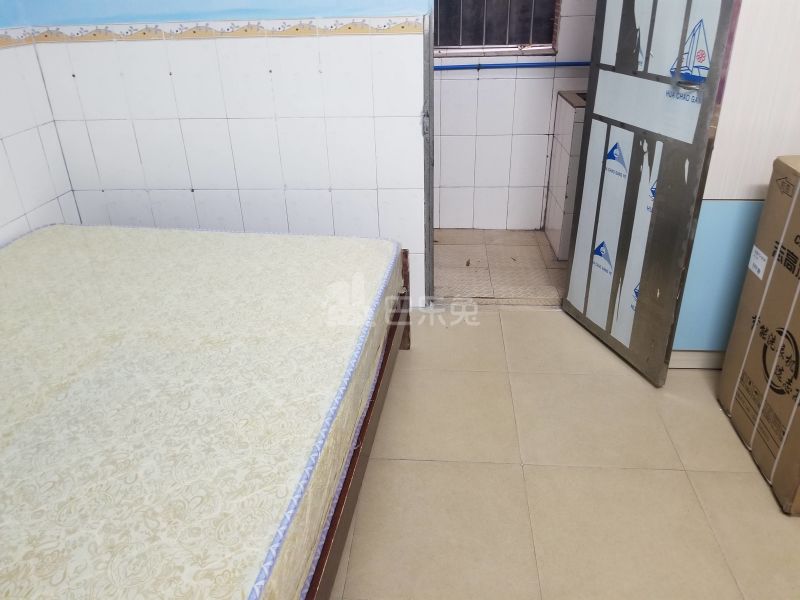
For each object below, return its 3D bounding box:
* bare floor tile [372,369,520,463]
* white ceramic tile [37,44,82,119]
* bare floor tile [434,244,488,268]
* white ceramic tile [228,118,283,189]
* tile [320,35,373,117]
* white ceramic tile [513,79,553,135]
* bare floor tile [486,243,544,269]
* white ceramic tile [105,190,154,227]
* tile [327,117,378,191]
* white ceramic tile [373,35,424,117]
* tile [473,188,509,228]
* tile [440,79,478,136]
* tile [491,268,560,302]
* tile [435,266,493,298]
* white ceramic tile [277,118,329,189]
[{"bbox_3d":[0.156,0.403,2.131,0.495,0.010,0.495,1,29,4],"label":"bare floor tile"},{"bbox_3d":[-1.366,-0.873,2.417,0.133,0.295,0.010,1,28,4],"label":"white ceramic tile"},{"bbox_3d":[0.324,-0.235,3.279,0.300,0.010,0.300,1,28,4],"label":"bare floor tile"},{"bbox_3d":[-0.599,-0.608,2.518,0.201,0.298,0.010,0,28,4],"label":"white ceramic tile"},{"bbox_3d":[-0.203,-0.860,2.329,0.200,0.293,0.010,1,29,4],"label":"tile"},{"bbox_3d":[0.727,-1.054,3.287,0.200,0.300,0.010,1,28,4],"label":"white ceramic tile"},{"bbox_3d":[0.628,-0.232,3.280,0.302,0.010,0.302,1,28,3],"label":"bare floor tile"},{"bbox_3d":[-1.193,-0.350,2.701,0.200,0.300,0.010,0,28,3],"label":"white ceramic tile"},{"bbox_3d":[-0.196,-0.598,2.464,0.200,0.295,0.010,1,28,4],"label":"tile"},{"bbox_3d":[-0.006,-0.868,2.339,0.201,0.300,0.010,0,28,4],"label":"white ceramic tile"},{"bbox_3d":[0.539,-0.544,3.577,0.200,0.265,0.010,1,28,4],"label":"tile"},{"bbox_3d":[0.327,-1.055,3.305,0.201,0.299,0.010,0,28,4],"label":"tile"},{"bbox_3d":[0.606,-0.090,3.013,0.300,0.010,0.302,1,29,4],"label":"tile"},{"bbox_3d":[0.308,-0.086,3.032,0.300,0.010,0.305,1,29,4],"label":"tile"},{"bbox_3d":[-0.395,-0.600,2.479,0.200,0.295,0.010,1,28,4],"label":"white ceramic tile"}]

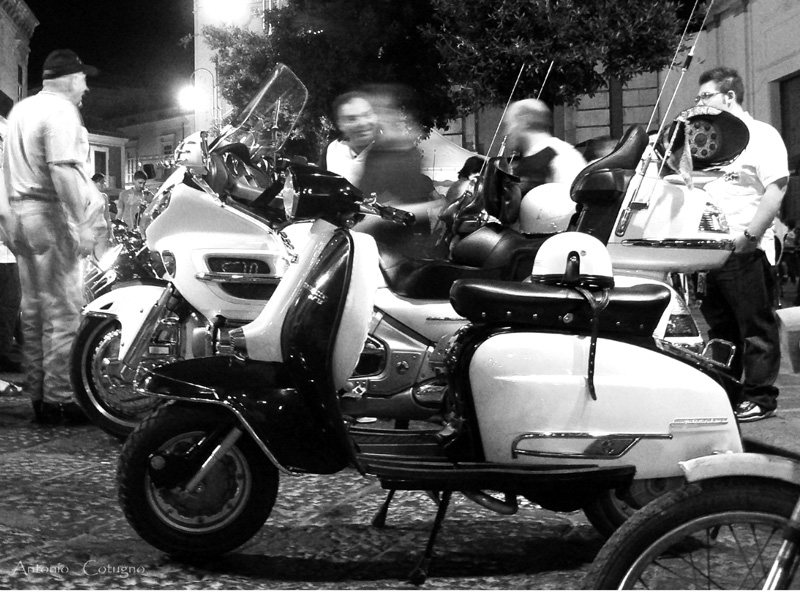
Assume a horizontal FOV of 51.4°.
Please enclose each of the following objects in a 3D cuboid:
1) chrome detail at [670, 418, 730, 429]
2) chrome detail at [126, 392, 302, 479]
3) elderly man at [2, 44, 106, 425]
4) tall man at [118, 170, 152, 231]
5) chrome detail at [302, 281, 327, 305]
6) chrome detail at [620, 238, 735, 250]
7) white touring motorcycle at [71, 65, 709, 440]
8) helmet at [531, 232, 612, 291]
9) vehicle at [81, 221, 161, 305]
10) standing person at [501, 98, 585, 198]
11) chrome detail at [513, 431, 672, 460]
[{"bbox_3d":[0.766,0.315,2.120,0.155,0.027,0.012,-1,4,-10],"label":"chrome detail"},{"bbox_3d":[-0.490,0.356,2.200,0.440,0.220,0.150,0,4,0],"label":"chrome detail"},{"bbox_3d":[-1.640,-0.310,3.930,0.360,1.760,0.500,-3,5,-40],"label":"elderly man"},{"bbox_3d":[-3.360,-0.810,10.600,0.480,1.700,0.300,-2,4,-25],"label":"tall man"},{"bbox_3d":[-0.218,-0.017,2.120,0.020,0.050,0.100,5,12,-38],"label":"chrome detail"},{"bbox_3d":[0.977,-0.195,2.930,0.400,0.042,0.040,0,4,6],"label":"chrome detail"},{"bbox_3d":[-0.085,-0.160,3.290,2.600,1.510,0.930,0,4,7],"label":"white touring motorcycle"},{"bbox_3d":[0.470,-0.110,2.270,0.230,0.170,0.255,0,4,0],"label":"helmet"},{"bbox_3d":[-1.250,-0.060,5.500,2.150,1.080,0.850,-2,4,-22],"label":"vehicle"},{"bbox_3d":[0.850,-0.330,4.800,0.360,1.680,0.500,-1,4,-18],"label":"standing person"},{"bbox_3d":[0.476,0.362,2.070,0.400,0.070,0.030,0,4,-3],"label":"chrome detail"}]

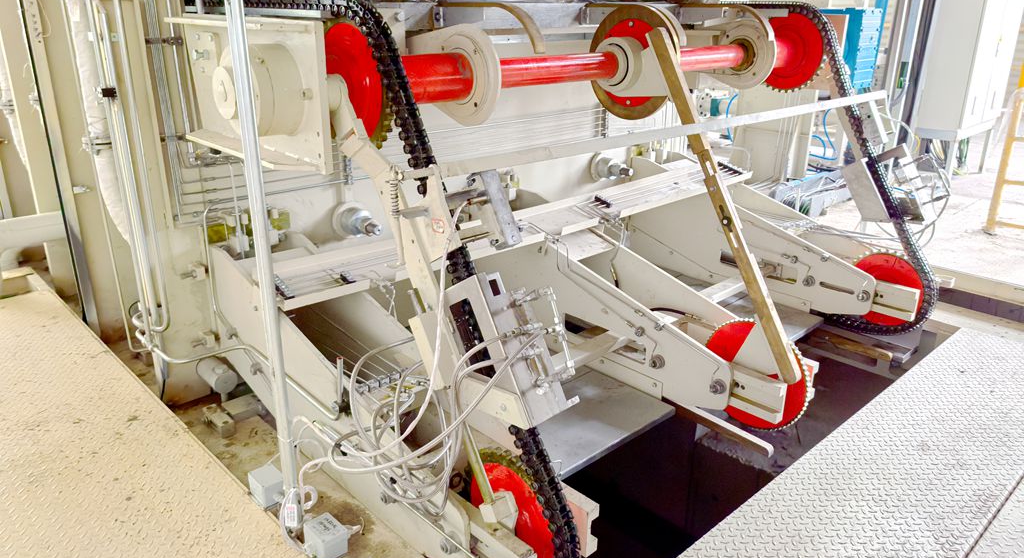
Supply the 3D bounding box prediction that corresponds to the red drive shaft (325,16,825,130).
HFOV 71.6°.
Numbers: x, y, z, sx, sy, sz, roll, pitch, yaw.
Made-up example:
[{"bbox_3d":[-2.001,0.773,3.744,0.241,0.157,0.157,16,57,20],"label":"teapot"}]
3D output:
[{"bbox_3d":[0.481,-0.849,2.805,2.566,0.390,0.390,-18,27,-39],"label":"red drive shaft"}]

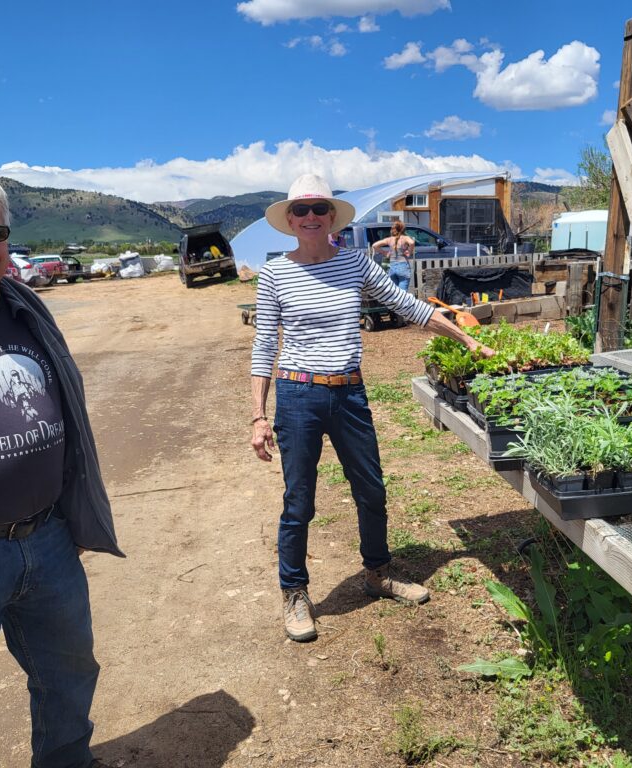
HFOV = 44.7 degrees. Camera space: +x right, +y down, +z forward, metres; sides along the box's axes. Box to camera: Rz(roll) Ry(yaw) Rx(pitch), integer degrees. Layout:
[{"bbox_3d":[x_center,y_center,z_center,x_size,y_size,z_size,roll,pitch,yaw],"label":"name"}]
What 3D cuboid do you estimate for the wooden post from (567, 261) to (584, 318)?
[{"bbox_3d":[3.854,-1.397,11.471,0.200,0.820,0.150,2,10,10],"label":"wooden post"}]

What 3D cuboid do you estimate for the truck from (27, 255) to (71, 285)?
[{"bbox_3d":[-16.890,-6.715,45.500,5.100,1.750,1.850,0,9,20],"label":"truck"}]

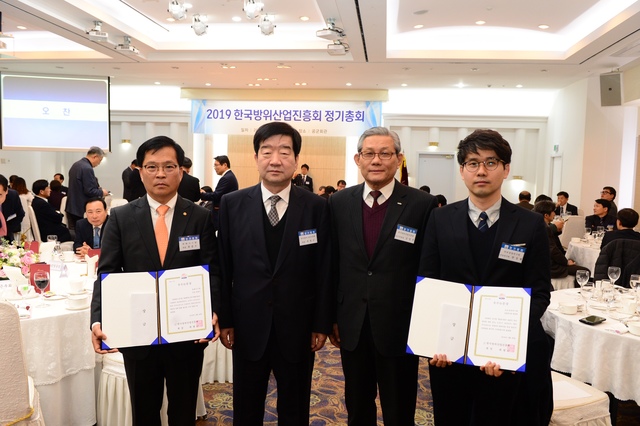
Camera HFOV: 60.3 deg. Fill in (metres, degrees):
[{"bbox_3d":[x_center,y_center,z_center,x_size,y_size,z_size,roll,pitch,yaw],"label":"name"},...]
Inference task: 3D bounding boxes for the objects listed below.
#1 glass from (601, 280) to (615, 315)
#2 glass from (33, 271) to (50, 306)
[{"bbox_3d":[1.673,0.489,3.200,0.076,0.195,0.076,1,4,0],"label":"glass"},{"bbox_3d":[-1.471,0.405,2.927,0.078,0.184,0.078,1,4,0],"label":"glass"}]

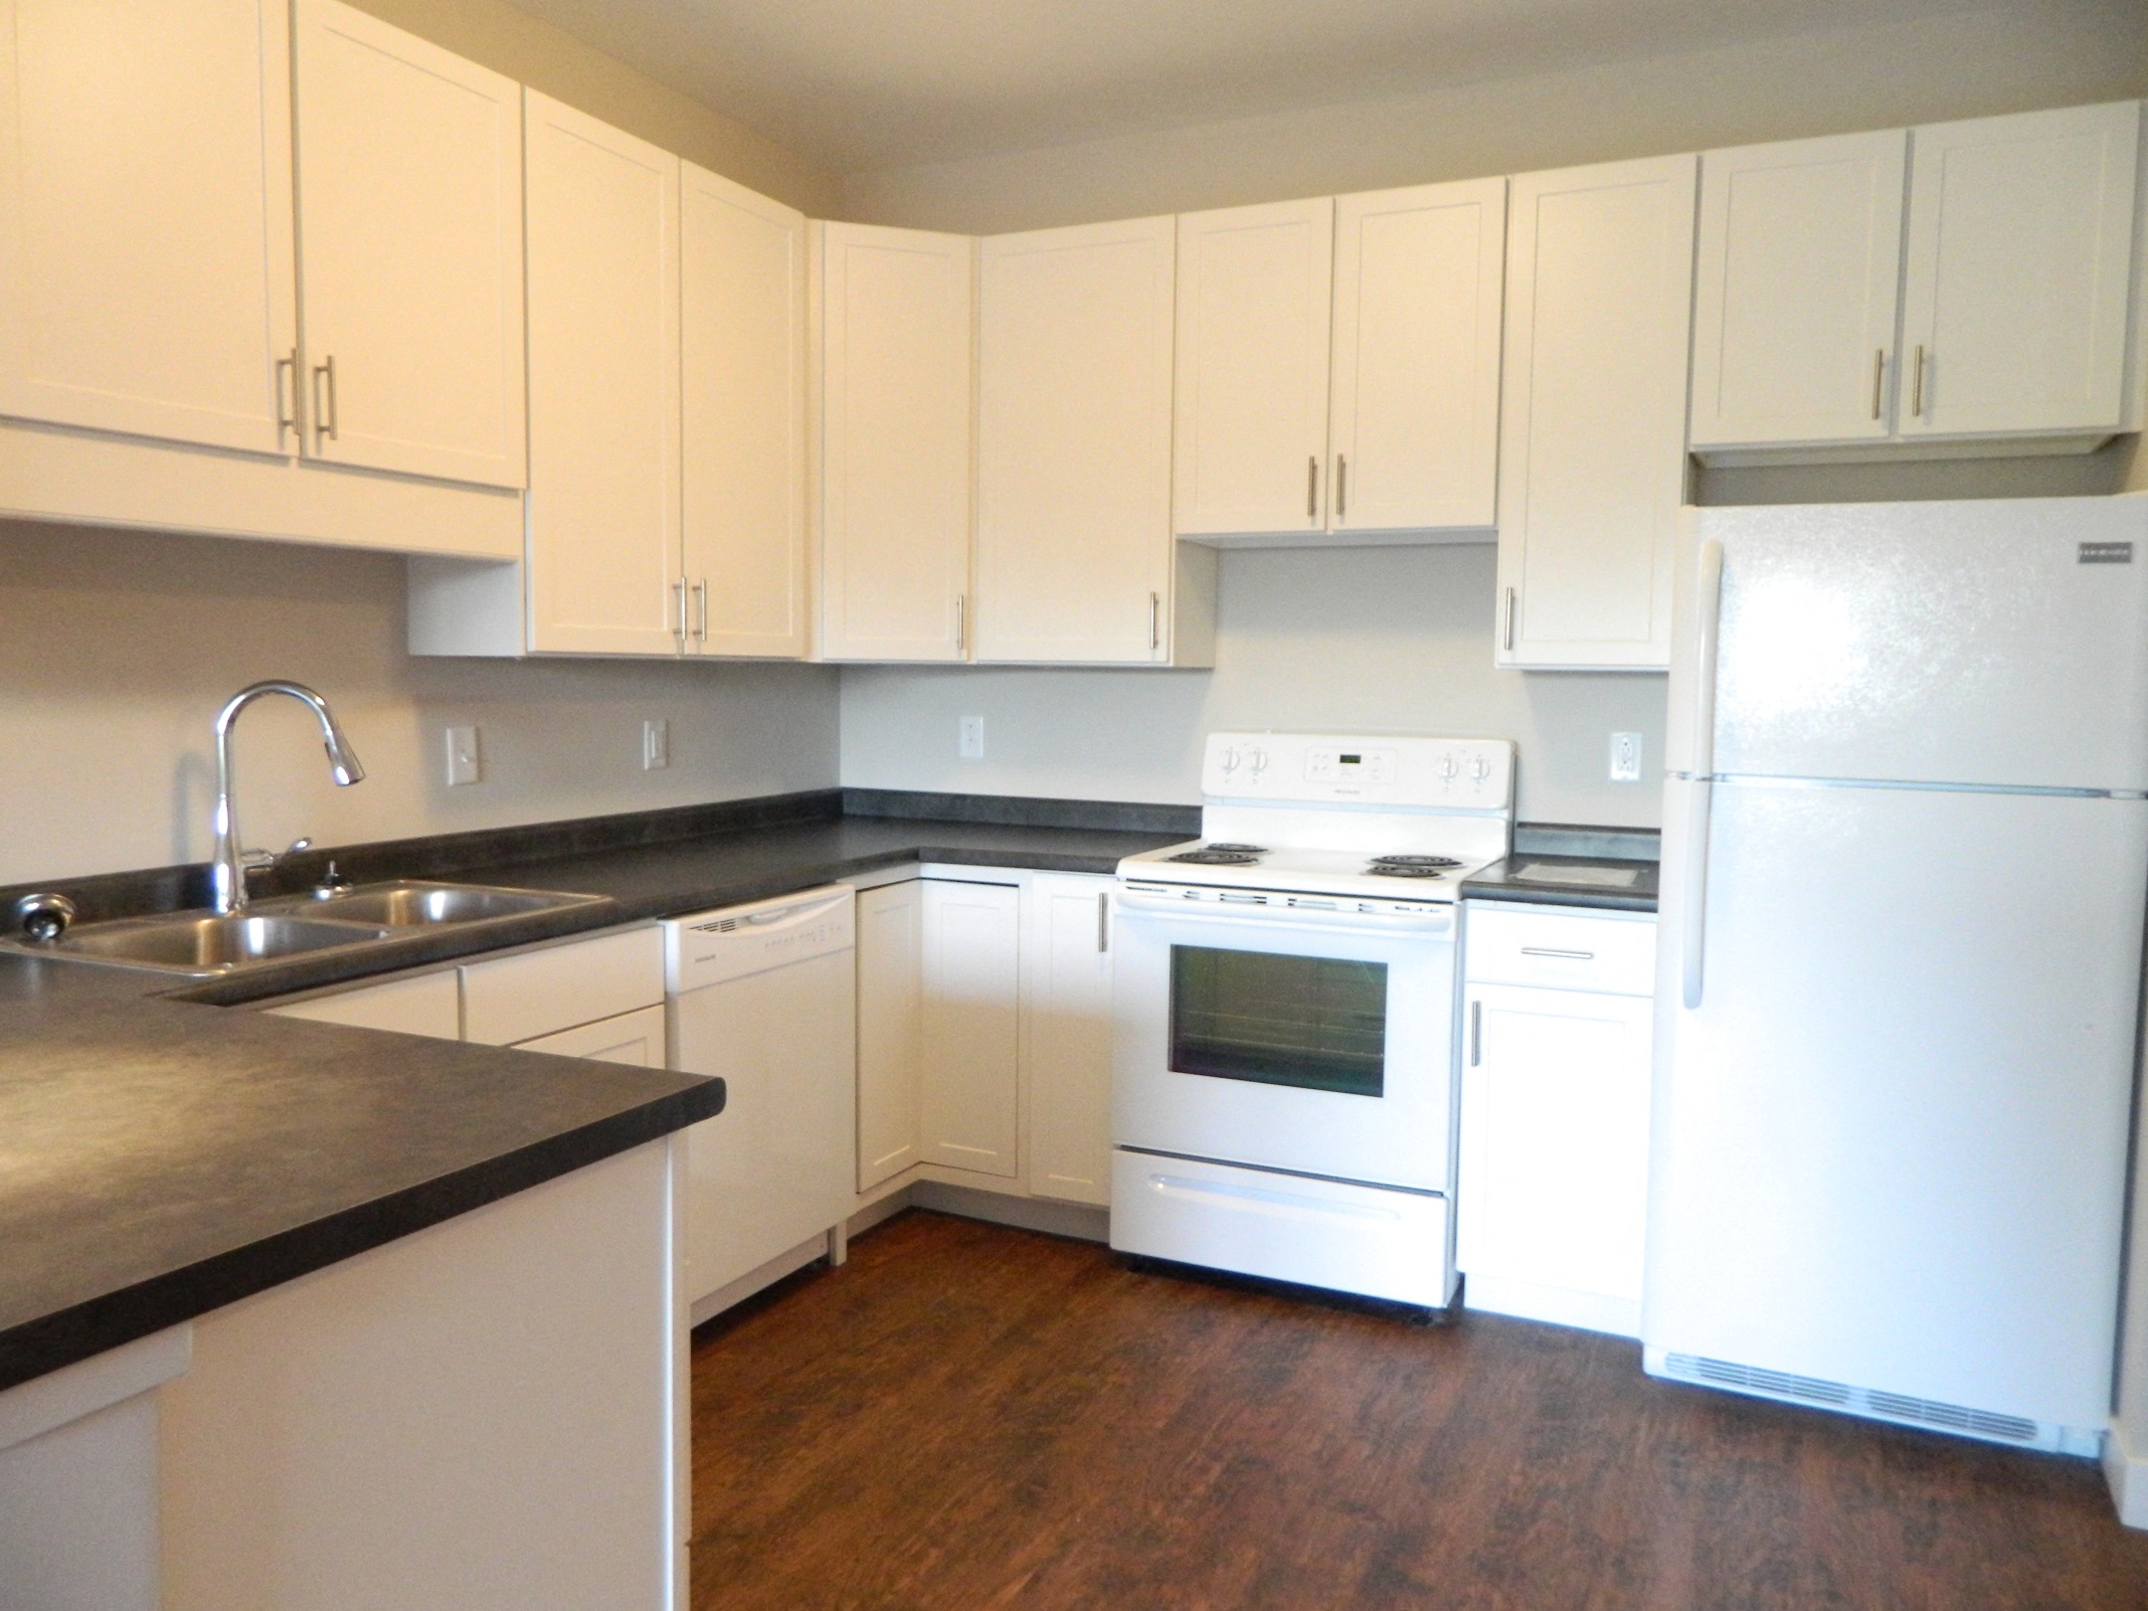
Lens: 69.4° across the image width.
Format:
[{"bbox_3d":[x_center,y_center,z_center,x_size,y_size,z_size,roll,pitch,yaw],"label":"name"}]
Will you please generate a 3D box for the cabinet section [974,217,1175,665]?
[{"bbox_3d":[0.059,-0.876,3.902,0.533,1.041,0.318,3,5,25],"label":"cabinet section"}]

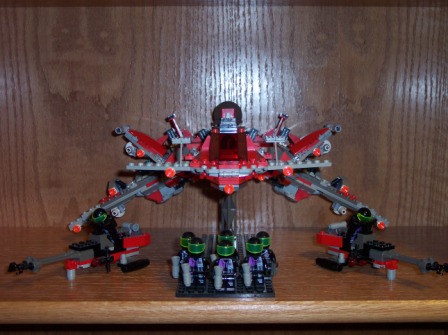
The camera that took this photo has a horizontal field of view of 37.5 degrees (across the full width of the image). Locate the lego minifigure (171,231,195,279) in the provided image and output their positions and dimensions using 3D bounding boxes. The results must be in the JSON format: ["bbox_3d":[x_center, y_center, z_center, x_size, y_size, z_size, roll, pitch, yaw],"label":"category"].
[{"bbox_3d":[-0.031,0.077,0.570,0.025,0.043,0.019,0,7,0],"label":"lego minifigure"}]

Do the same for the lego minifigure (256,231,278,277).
[{"bbox_3d":[0.034,0.077,0.570,0.025,0.043,0.019,0,7,0],"label":"lego minifigure"}]

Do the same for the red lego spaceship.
[{"bbox_3d":[0.004,0.005,0.629,0.323,0.129,0.216,0,7,0],"label":"red lego spaceship"}]

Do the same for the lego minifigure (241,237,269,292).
[{"bbox_3d":[0.025,0.079,0.551,0.024,0.043,0.019,0,7,0],"label":"lego minifigure"}]

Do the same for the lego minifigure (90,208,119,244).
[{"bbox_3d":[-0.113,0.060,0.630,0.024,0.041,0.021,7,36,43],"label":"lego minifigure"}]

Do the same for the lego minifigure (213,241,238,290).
[{"bbox_3d":[0.002,0.080,0.543,0.024,0.043,0.019,0,7,0],"label":"lego minifigure"}]

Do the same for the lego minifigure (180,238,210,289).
[{"bbox_3d":[-0.024,0.079,0.551,0.024,0.043,0.019,0,7,0],"label":"lego minifigure"}]

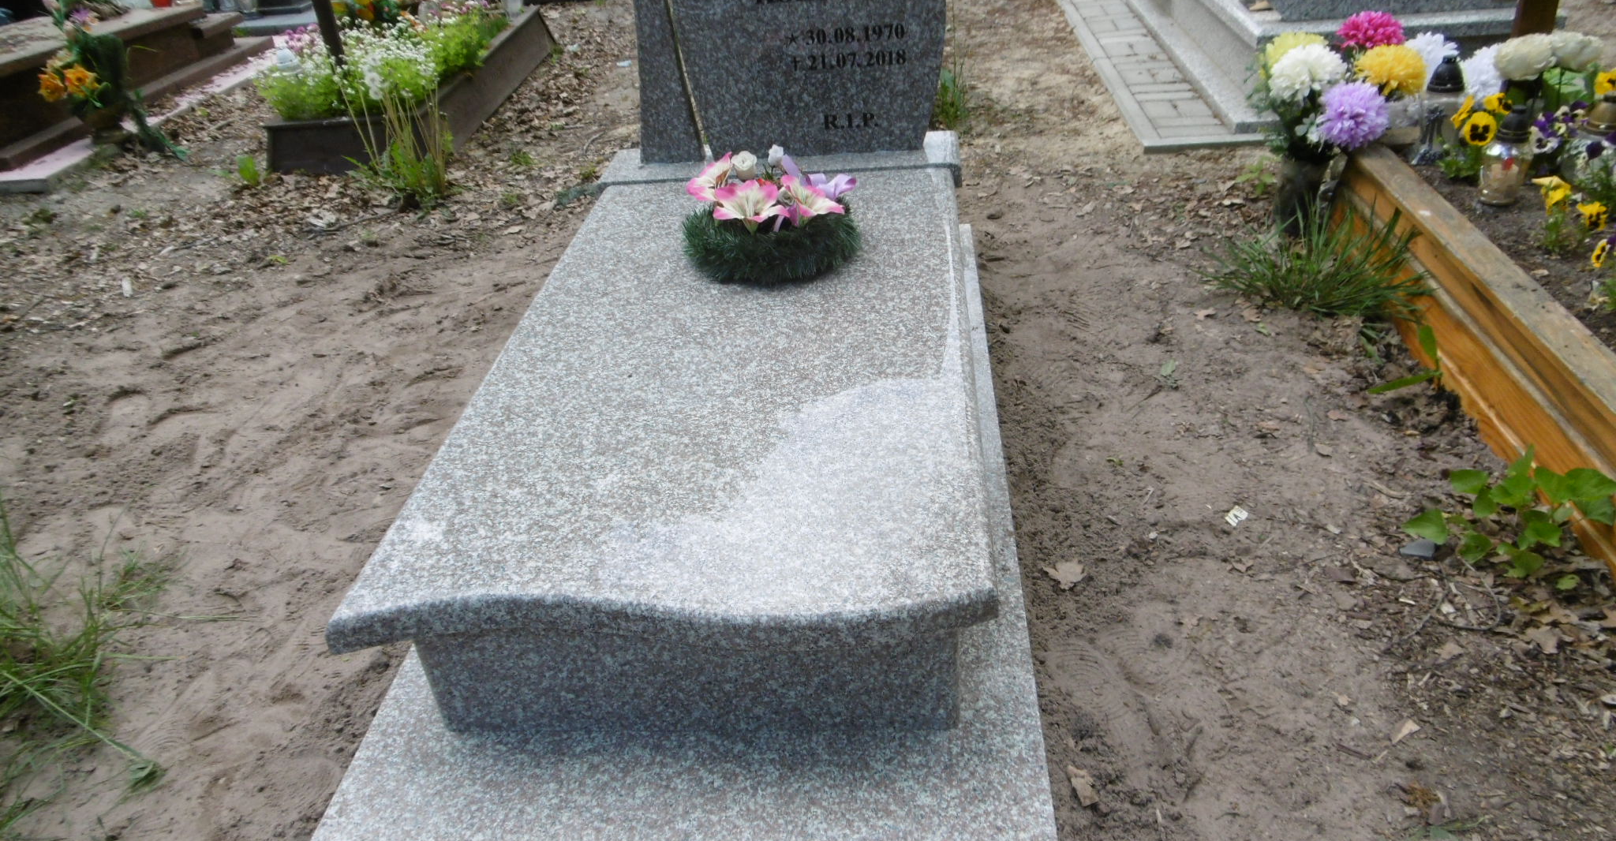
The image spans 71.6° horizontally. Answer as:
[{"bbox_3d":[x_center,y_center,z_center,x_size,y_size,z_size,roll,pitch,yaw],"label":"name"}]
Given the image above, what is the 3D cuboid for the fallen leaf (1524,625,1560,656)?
[{"bbox_3d":[1.029,0.309,1.571,0.050,0.020,0.055,-2,32,6],"label":"fallen leaf"}]

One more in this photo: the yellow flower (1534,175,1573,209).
[{"bbox_3d":[1.561,-0.480,2.346,0.080,0.065,0.055,16,38,30],"label":"yellow flower"}]

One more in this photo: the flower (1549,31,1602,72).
[{"bbox_3d":[1.702,-0.820,2.487,0.130,0.092,0.125,15,38,30],"label":"flower"}]

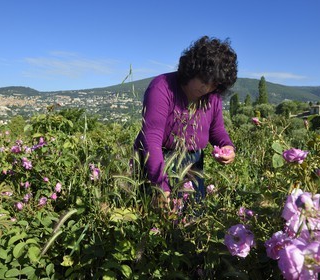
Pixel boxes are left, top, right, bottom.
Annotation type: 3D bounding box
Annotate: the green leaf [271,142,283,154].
[{"bbox_3d":[0.379,0.029,0.900,0.043,0.030,0.009,47,7,25],"label":"green leaf"}]

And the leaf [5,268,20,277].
[{"bbox_3d":[-0.442,0.400,0.841,0.043,0.012,0.026,-14,44,-6],"label":"leaf"}]

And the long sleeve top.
[{"bbox_3d":[0.113,-0.037,1.400,0.460,0.560,0.400,-2,17,-24],"label":"long sleeve top"}]

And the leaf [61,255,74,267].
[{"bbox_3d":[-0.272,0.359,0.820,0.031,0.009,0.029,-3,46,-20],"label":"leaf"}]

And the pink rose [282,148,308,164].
[{"bbox_3d":[0.406,0.050,0.840,0.073,0.045,0.068,2,5,21],"label":"pink rose"}]

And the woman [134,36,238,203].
[{"bbox_3d":[0.125,0.135,1.530,0.580,1.330,0.550,-2,6,-25],"label":"woman"}]

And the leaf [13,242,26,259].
[{"bbox_3d":[-0.441,0.343,0.877,0.041,0.051,0.012,22,-16,36],"label":"leaf"}]

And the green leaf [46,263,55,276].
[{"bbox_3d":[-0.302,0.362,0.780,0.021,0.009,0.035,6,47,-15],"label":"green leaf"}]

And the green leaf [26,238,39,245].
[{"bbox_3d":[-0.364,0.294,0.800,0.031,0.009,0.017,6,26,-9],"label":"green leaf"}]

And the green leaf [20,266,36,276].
[{"bbox_3d":[-0.394,0.394,0.839,0.039,0.012,0.025,-5,45,-14],"label":"green leaf"}]

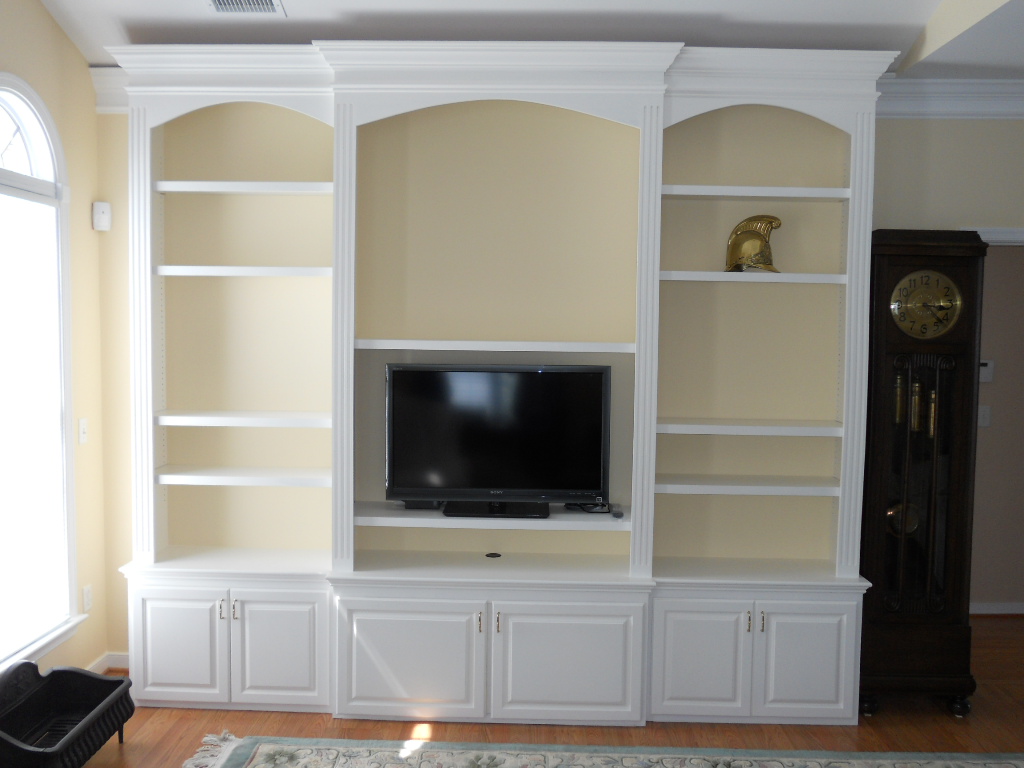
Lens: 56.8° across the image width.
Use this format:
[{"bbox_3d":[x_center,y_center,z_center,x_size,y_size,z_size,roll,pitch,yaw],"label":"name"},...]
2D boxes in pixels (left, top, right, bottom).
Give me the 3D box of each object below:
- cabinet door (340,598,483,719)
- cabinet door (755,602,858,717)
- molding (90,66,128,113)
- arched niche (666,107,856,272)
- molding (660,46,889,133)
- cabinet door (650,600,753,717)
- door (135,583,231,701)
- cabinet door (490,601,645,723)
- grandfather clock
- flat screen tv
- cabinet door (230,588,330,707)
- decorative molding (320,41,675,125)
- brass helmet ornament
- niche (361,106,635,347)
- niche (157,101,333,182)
[{"bbox_3d":[-0.406,1.108,3.844,0.604,0.481,0.022,1,3,2],"label":"cabinet door"},{"bbox_3d":[1.194,1.128,3.875,0.414,0.481,0.022,1,3,2],"label":"cabinet door"},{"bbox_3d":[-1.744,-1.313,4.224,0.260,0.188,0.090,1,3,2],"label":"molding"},{"bbox_3d":[1.012,-0.803,4.018,0.795,0.685,0.310,1,3,2],"label":"arched niche"},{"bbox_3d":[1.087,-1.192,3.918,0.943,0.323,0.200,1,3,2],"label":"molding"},{"bbox_3d":[0.782,1.122,3.886,0.410,0.481,0.022,1,3,2],"label":"cabinet door"},{"bbox_3d":[-1.377,1.091,3.954,0.400,0.482,0.030,1,3,2],"label":"door"},{"bbox_3d":[0.226,1.130,3.854,0.610,0.483,0.030,1,3,2],"label":"cabinet door"},{"bbox_3d":[1.708,0.379,4.069,0.486,2.035,0.341,1,3,2],"label":"grandfather clock"},{"bbox_3d":[-0.060,0.238,4.099,0.961,0.640,0.240,1,3,2],"label":"flat screen tv"},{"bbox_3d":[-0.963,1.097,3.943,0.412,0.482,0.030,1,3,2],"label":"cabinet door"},{"bbox_3d":[-0.056,-1.192,3.803,1.468,0.318,0.132,1,3,2],"label":"decorative molding"},{"bbox_3d":[1.034,-0.597,4.056,0.242,0.253,0.190,2,4,17],"label":"brass helmet ornament"},{"bbox_3d":[-0.057,-0.668,4.026,1.144,0.975,0.370,1,3,2],"label":"niche"},{"bbox_3d":[-1.125,-1.024,4.111,0.806,0.327,0.312,1,3,2],"label":"niche"}]

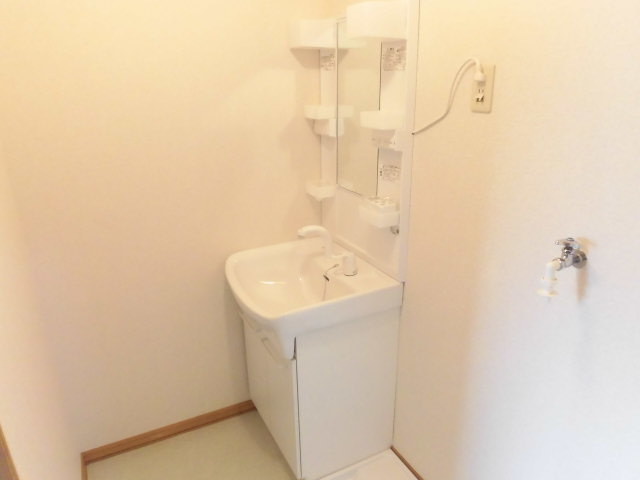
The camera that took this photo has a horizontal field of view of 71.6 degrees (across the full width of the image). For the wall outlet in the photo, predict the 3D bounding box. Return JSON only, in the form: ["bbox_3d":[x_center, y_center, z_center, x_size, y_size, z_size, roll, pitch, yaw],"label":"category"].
[{"bbox_3d":[0.430,-0.403,1.184,0.014,0.120,0.070,-10,21,-25],"label":"wall outlet"}]

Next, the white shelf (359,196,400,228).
[{"bbox_3d":[0.206,-0.106,1.558,0.082,0.082,0.145,-10,21,-25],"label":"white shelf"}]

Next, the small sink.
[{"bbox_3d":[-0.084,0.206,1.821,0.561,0.204,0.609,-10,21,-25],"label":"small sink"}]

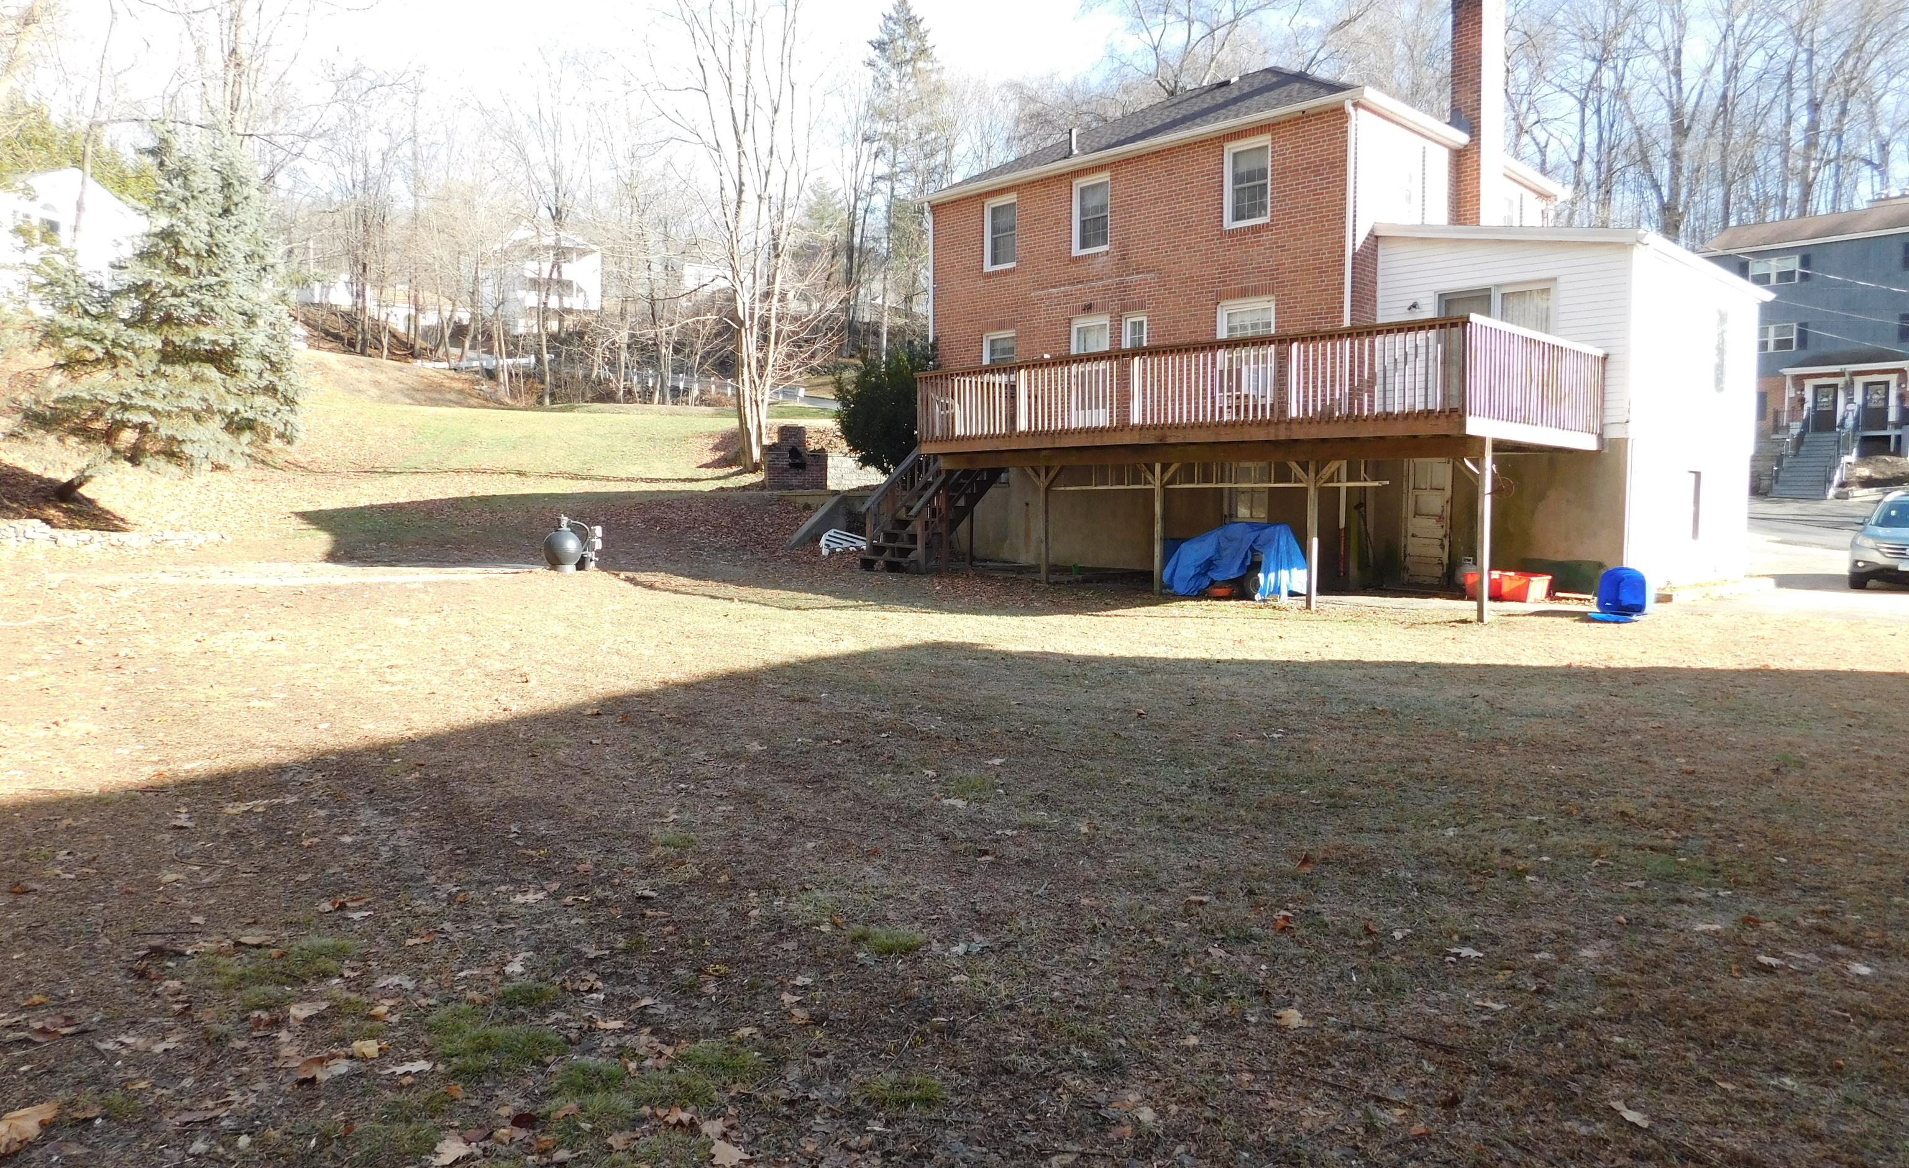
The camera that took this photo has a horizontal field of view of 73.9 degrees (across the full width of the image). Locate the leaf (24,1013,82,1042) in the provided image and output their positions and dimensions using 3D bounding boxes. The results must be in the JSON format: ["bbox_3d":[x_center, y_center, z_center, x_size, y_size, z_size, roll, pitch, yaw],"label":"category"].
[{"bbox_3d":[-2.475,1.222,3.488,0.150,0.040,0.120,0,3,-3],"label":"leaf"}]

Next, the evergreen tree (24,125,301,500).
[{"bbox_3d":[-19.373,-6.652,31.000,6.600,9.000,6.500,0,3,0],"label":"evergreen tree"}]

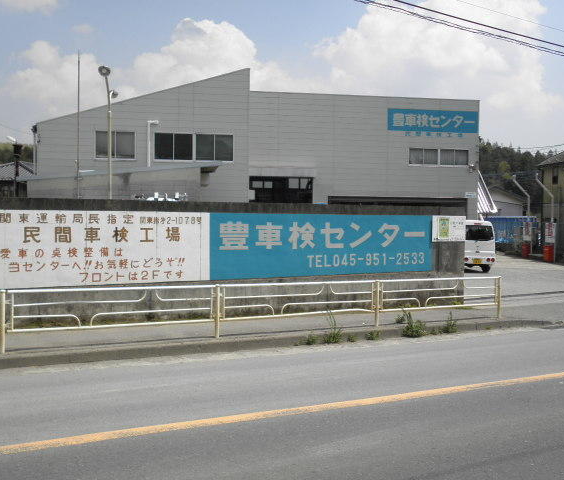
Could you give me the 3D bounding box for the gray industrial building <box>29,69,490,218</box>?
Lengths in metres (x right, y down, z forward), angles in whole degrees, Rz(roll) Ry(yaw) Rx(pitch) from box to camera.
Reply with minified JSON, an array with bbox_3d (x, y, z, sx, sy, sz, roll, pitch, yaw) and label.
[{"bbox_3d":[-0.001,-3.515,38.101,23.500,8.800,13.500,0,1,-10],"label":"gray industrial building"}]

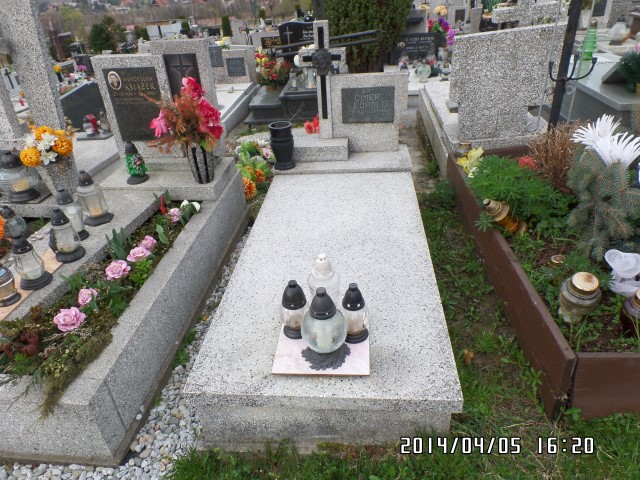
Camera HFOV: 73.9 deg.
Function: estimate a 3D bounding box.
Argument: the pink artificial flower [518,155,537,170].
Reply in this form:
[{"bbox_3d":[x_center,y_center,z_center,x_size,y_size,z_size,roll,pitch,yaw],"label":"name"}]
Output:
[{"bbox_3d":[1.383,-0.516,2.833,0.115,0.095,0.105,5,30,14],"label":"pink artificial flower"}]

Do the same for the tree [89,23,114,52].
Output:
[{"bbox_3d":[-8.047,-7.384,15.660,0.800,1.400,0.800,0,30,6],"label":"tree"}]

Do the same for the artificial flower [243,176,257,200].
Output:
[{"bbox_3d":[-0.478,-0.349,2.880,0.100,0.140,0.090,-8,32,-8],"label":"artificial flower"}]

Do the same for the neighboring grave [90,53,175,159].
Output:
[{"bbox_3d":[-1.219,-0.910,2.954,0.492,0.678,0.127,0,30,6],"label":"neighboring grave"}]

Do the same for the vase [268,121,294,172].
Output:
[{"bbox_3d":[-0.247,-0.623,2.836,0.150,0.285,0.150,0,32,6],"label":"vase"}]

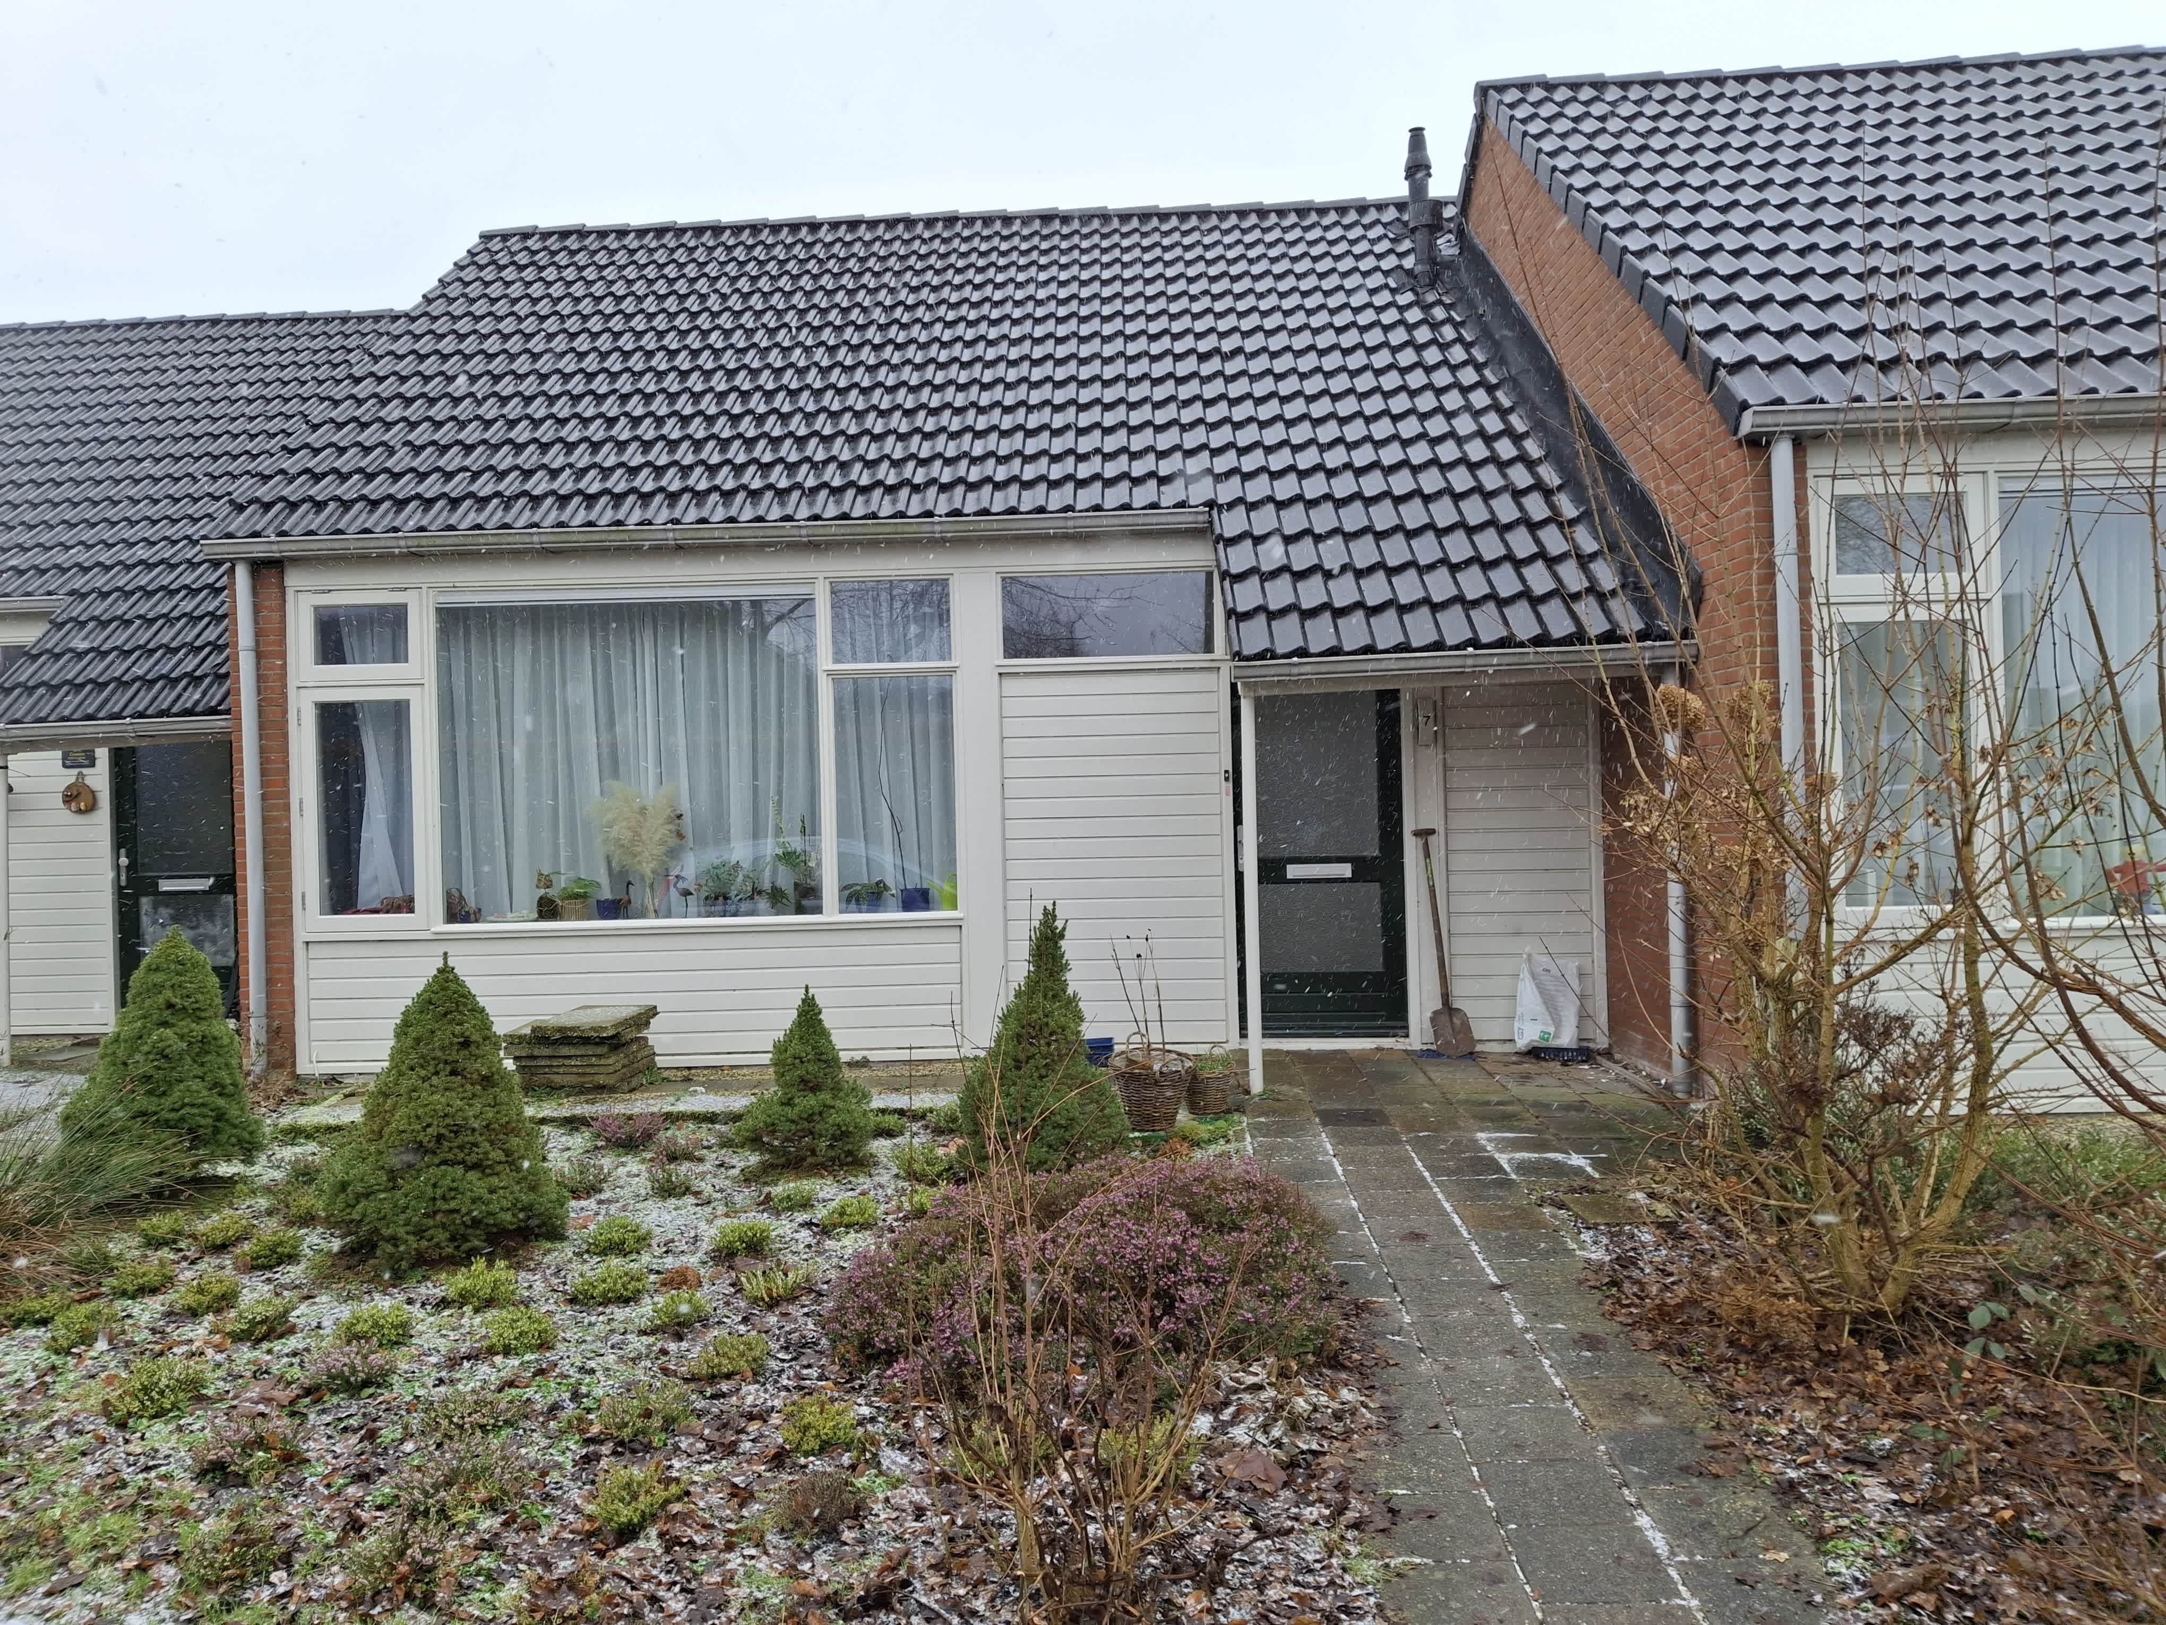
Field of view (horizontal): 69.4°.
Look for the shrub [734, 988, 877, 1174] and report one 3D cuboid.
[{"bbox_3d":[-1.172,1.084,6.540,0.599,0.705,0.599,-1,1,3],"label":"shrub"}]

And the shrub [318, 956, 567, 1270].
[{"bbox_3d":[-2.325,1.025,5.649,0.841,1.005,0.841,-1,1,3],"label":"shrub"}]

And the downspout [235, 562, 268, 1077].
[{"bbox_3d":[-4.408,0.039,8.296,0.082,2.721,0.082,-1,1,3],"label":"downspout"}]

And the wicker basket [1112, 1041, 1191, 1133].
[{"bbox_3d":[0.308,1.203,6.885,0.350,0.340,0.350,-1,1,3],"label":"wicker basket"}]

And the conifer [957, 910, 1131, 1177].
[{"bbox_3d":[-0.176,0.893,6.484,0.701,1.037,0.701,-1,1,3],"label":"conifer"}]

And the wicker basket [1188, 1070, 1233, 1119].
[{"bbox_3d":[0.588,1.241,7.101,0.230,0.220,0.230,-1,1,3],"label":"wicker basket"}]

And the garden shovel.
[{"bbox_3d":[1.822,0.662,8.012,0.230,1.173,0.120,-6,-8,3],"label":"garden shovel"}]

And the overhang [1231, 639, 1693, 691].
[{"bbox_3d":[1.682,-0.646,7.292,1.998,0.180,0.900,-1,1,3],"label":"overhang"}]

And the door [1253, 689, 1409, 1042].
[{"bbox_3d":[1.248,0.176,8.250,0.878,2.000,0.060,-1,1,3],"label":"door"}]

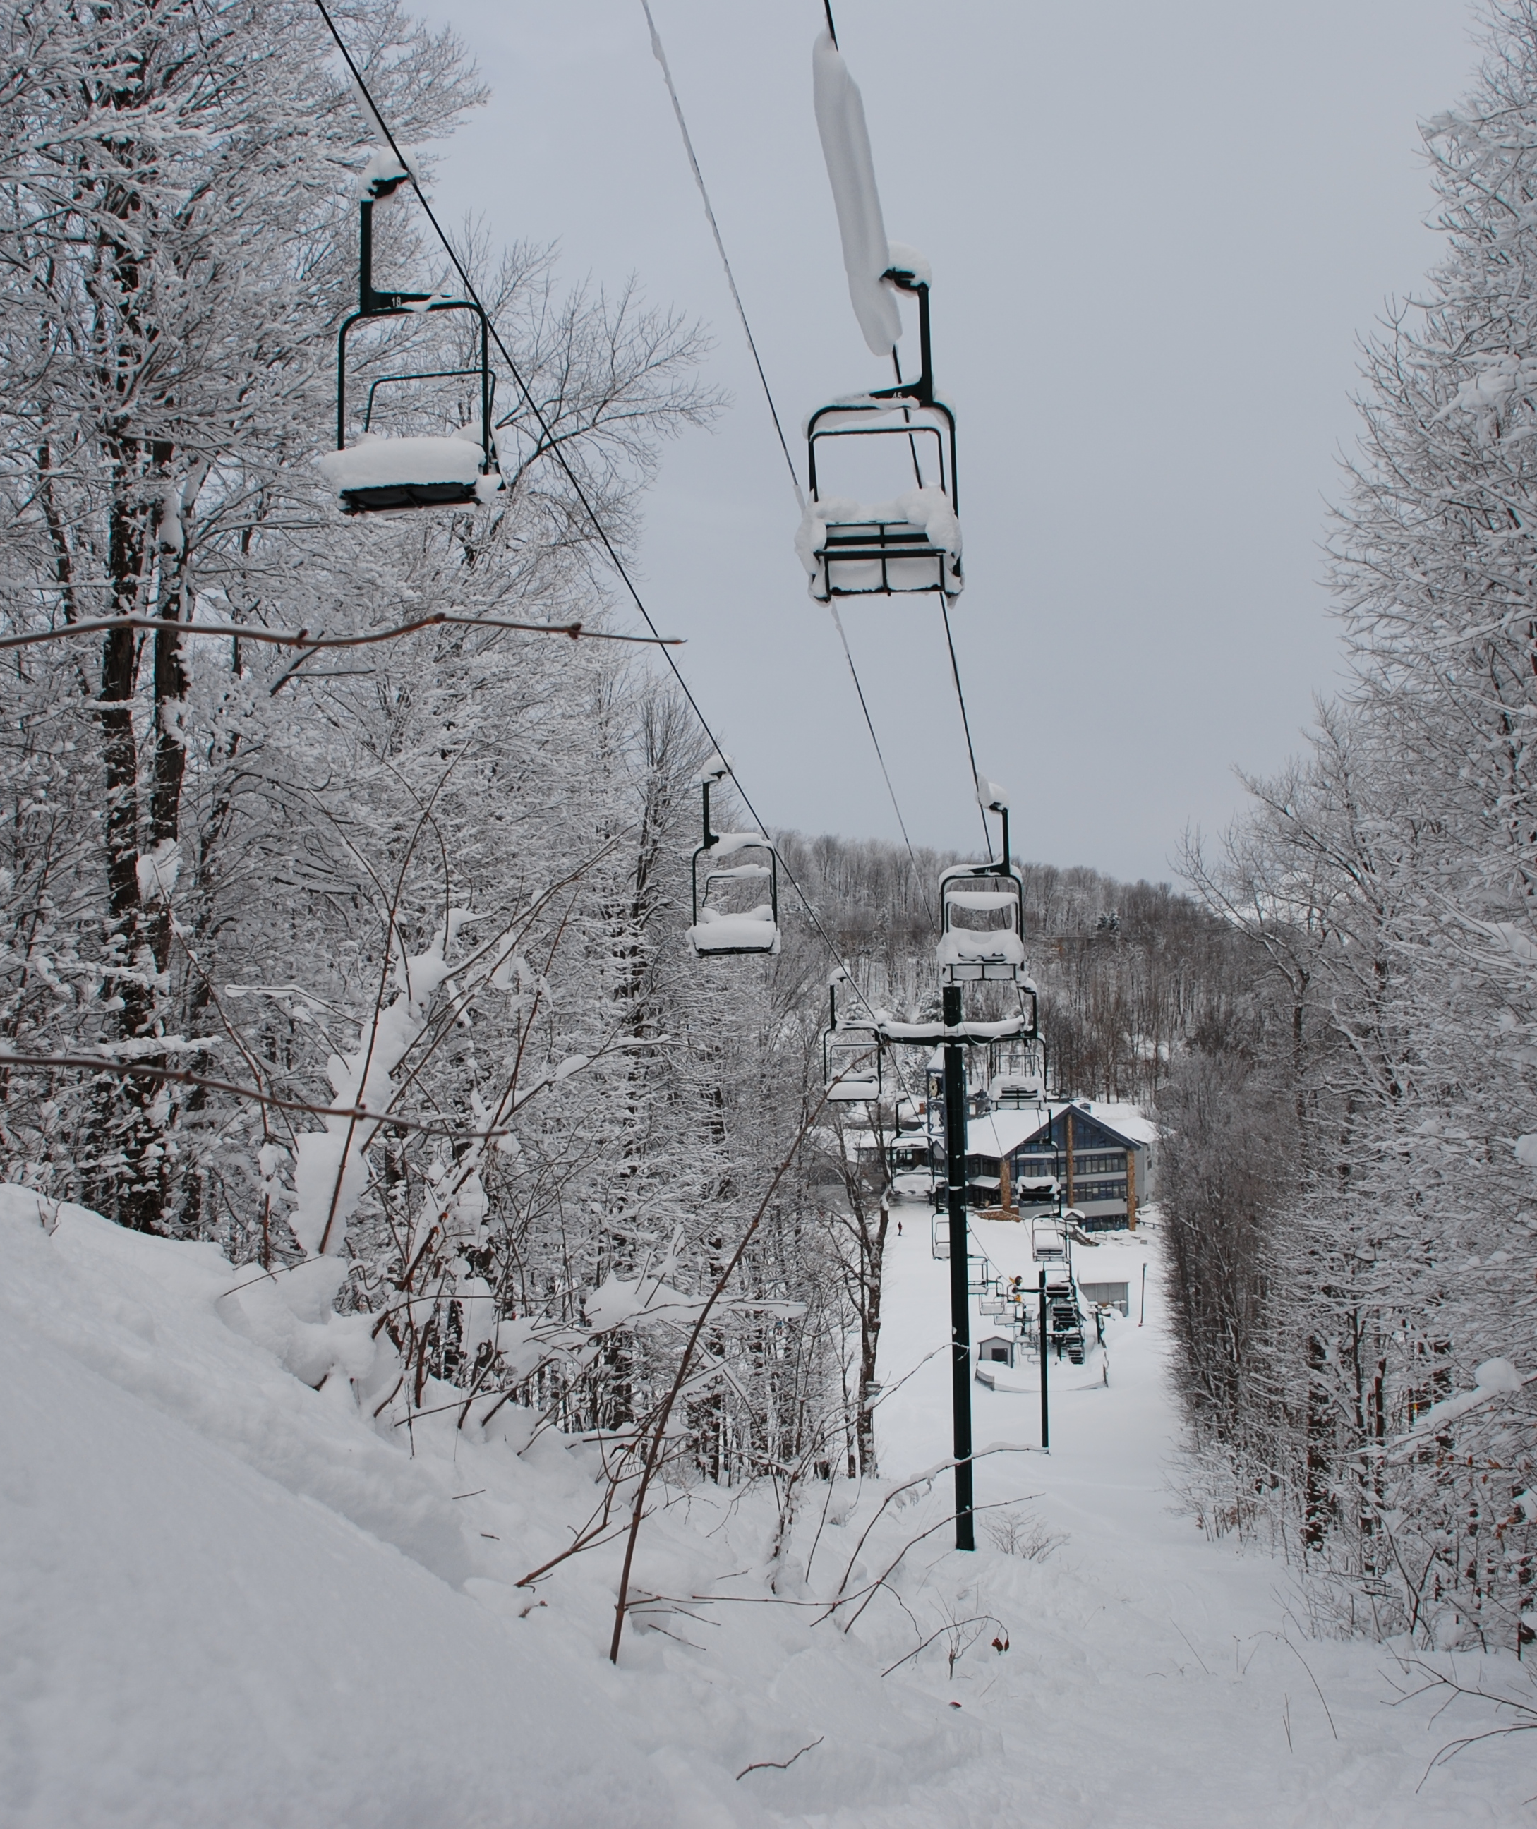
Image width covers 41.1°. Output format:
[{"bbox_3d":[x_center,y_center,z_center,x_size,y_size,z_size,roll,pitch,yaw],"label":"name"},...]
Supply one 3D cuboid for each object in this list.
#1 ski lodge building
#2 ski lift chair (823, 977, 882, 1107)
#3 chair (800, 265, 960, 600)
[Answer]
[{"bbox_3d":[37.805,32.361,268.000,22.000,15.800,19.000,-1,-2,-10],"label":"ski lodge building"},{"bbox_3d":[1.730,2.589,42.000,1.200,2.550,0.800,-1,-2,10],"label":"ski lift chair"},{"bbox_3d":[0.865,-3.666,15.800,1.200,2.550,0.800,-1,-2,10],"label":"chair"}]

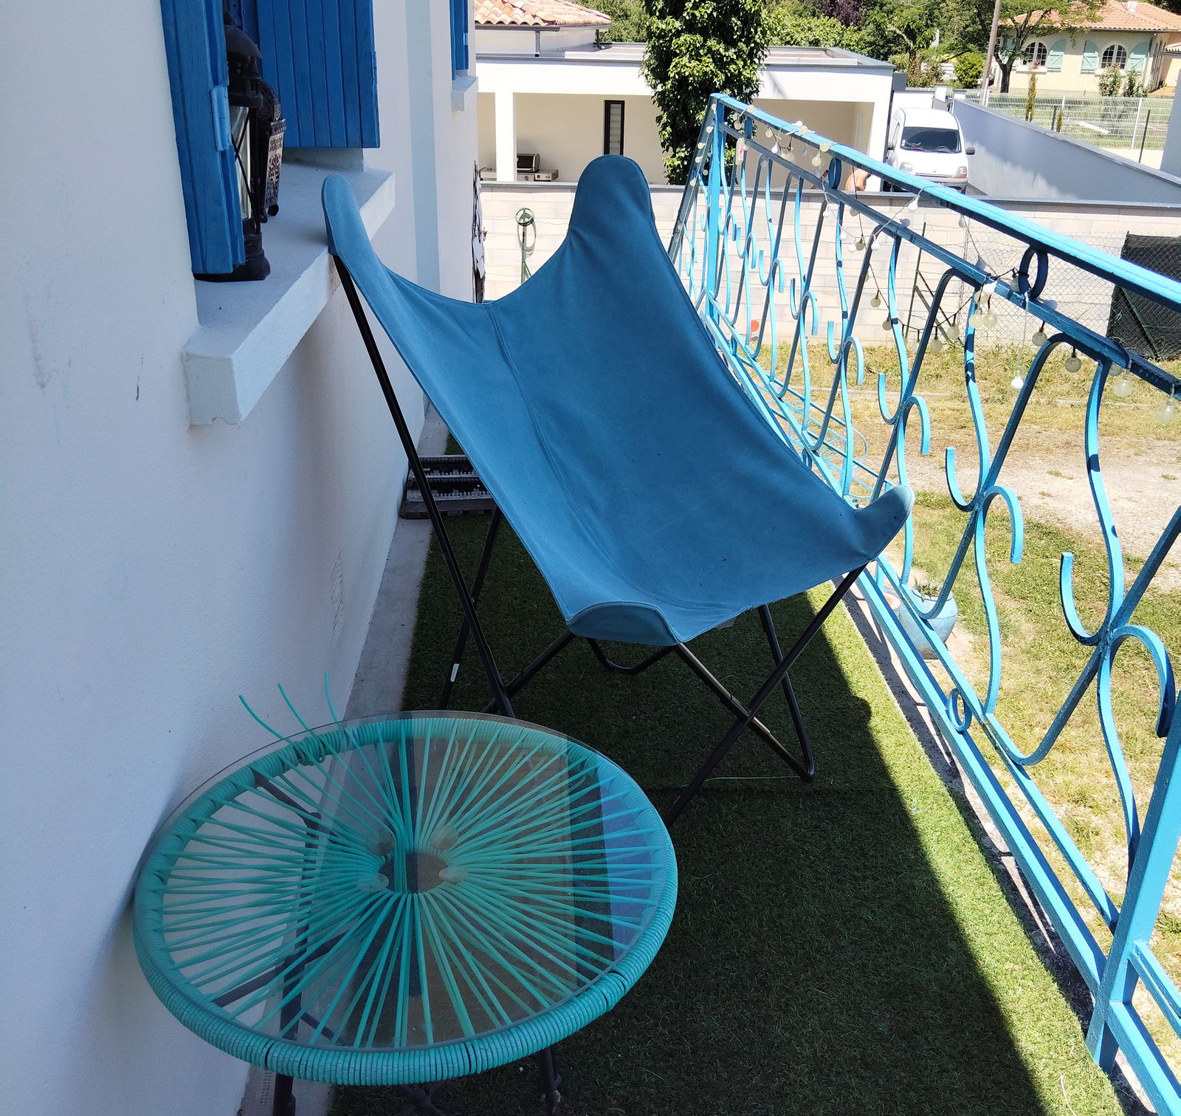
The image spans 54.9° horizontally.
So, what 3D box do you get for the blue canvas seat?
[{"bbox_3d":[0.037,-0.068,1.795,0.656,0.996,0.720,-20,33,-38],"label":"blue canvas seat"}]

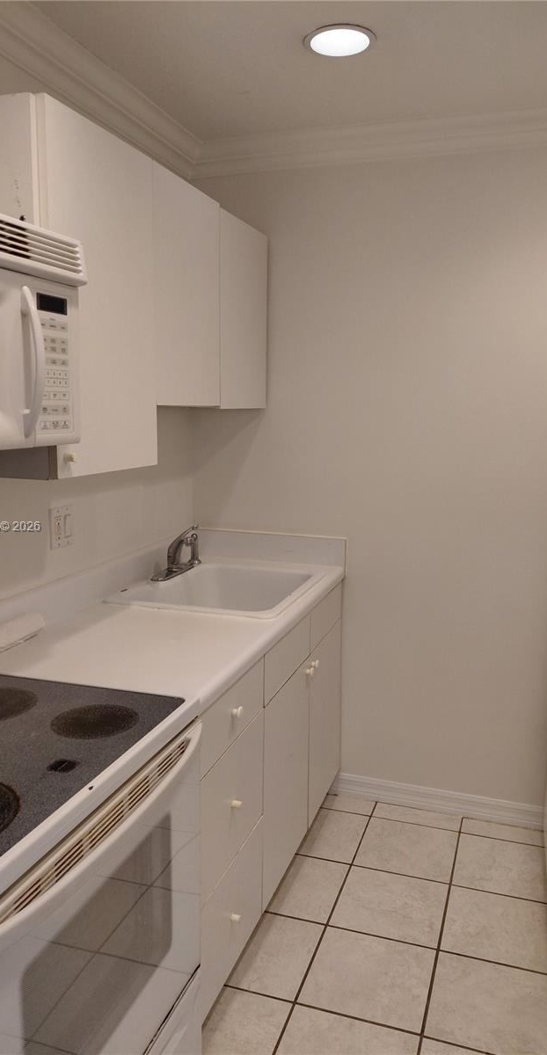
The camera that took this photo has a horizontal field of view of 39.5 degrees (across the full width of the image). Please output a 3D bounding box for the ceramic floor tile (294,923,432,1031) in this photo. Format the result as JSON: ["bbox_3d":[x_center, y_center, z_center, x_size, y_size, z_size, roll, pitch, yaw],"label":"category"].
[{"bbox_3d":[0.262,1.213,2.057,0.314,0.010,0.314,3,9,19],"label":"ceramic floor tile"}]

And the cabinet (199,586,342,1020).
[{"bbox_3d":[-0.253,0.726,2.451,0.623,0.879,1.378,3,9,19],"label":"cabinet"}]

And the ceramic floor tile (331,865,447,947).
[{"bbox_3d":[0.366,1.168,2.358,0.314,0.010,0.314,3,9,19],"label":"ceramic floor tile"}]

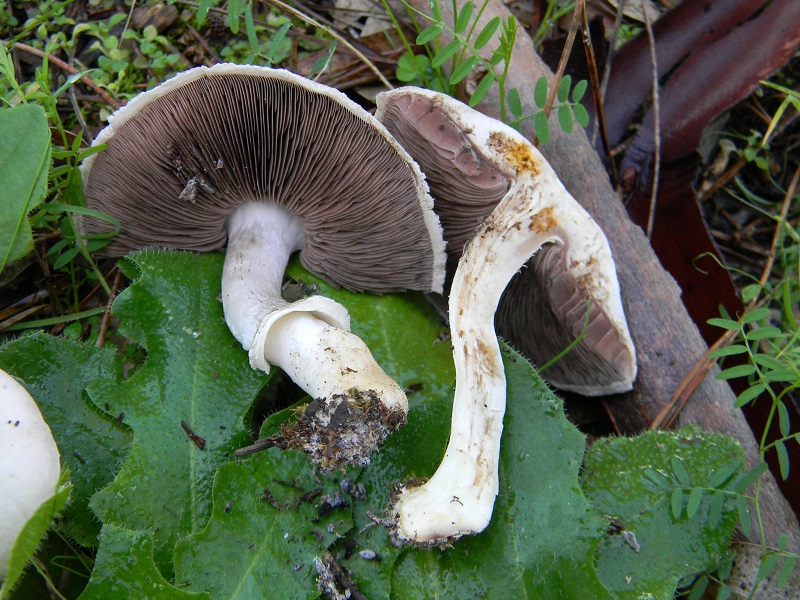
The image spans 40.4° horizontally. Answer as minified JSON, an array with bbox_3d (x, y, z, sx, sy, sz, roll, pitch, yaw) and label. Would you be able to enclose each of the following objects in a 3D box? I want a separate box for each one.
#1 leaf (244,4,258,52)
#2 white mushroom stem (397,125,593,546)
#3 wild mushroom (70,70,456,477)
[{"bbox_3d":[-0.055,-0.100,0.400,0.004,0.001,0.021,-11,63,-5],"label":"leaf"},{"bbox_3d":[0.026,0.013,0.292,0.040,0.018,0.121,19,63,-7],"label":"white mushroom stem"},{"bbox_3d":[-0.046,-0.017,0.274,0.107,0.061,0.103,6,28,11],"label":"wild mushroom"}]

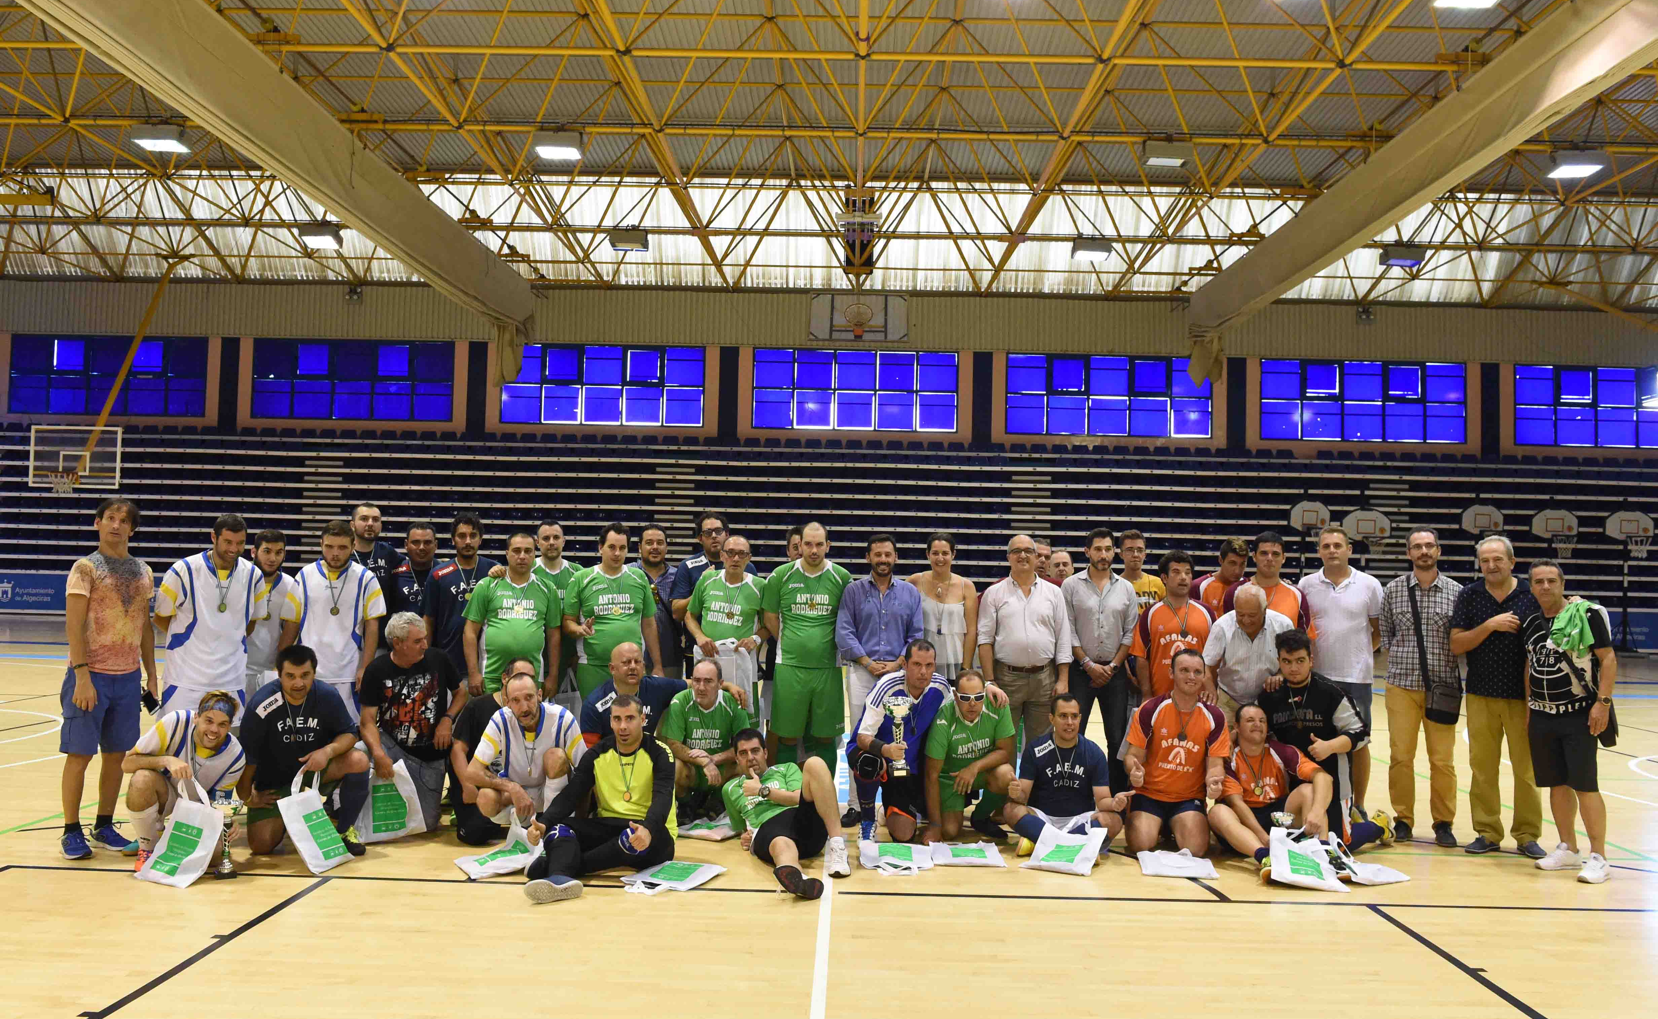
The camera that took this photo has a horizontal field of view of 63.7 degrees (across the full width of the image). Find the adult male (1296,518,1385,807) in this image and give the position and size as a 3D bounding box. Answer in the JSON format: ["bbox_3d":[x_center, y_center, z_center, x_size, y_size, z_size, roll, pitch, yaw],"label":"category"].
[{"bbox_3d":[3.215,1.038,8.369,0.550,1.840,0.360,1,-3,15],"label":"adult male"}]

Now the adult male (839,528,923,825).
[{"bbox_3d":[0.306,0.999,7.983,0.520,1.730,0.330,1,-2,1],"label":"adult male"}]

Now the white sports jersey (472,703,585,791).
[{"bbox_3d":[-1.536,1.221,6.836,0.550,0.470,0.400,1,-2,-5],"label":"white sports jersey"}]

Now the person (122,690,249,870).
[{"bbox_3d":[-3.153,1.307,6.574,0.580,0.840,0.660,2,-3,-17],"label":"person"}]

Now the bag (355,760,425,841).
[{"bbox_3d":[-2.331,1.550,7.092,0.370,0.440,0.100,2,-3,-16],"label":"bag"}]

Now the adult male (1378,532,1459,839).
[{"bbox_3d":[3.412,1.008,7.709,0.490,1.800,0.360,1,-2,17],"label":"adult male"}]

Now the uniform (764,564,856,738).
[{"bbox_3d":[-0.116,0.801,7.678,0.520,1.035,0.360,1,-2,-4],"label":"uniform"}]

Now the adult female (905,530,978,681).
[{"bbox_3d":[0.687,1.018,8.106,0.450,1.720,0.320,1,-2,3],"label":"adult female"}]

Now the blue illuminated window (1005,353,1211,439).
[{"bbox_3d":[6.276,-2.522,29.653,4.580,1.800,0.150,1,-2,1],"label":"blue illuminated window"}]

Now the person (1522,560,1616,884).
[{"bbox_3d":[3.885,1.086,7.016,0.480,1.650,0.340,0,-3,35],"label":"person"}]

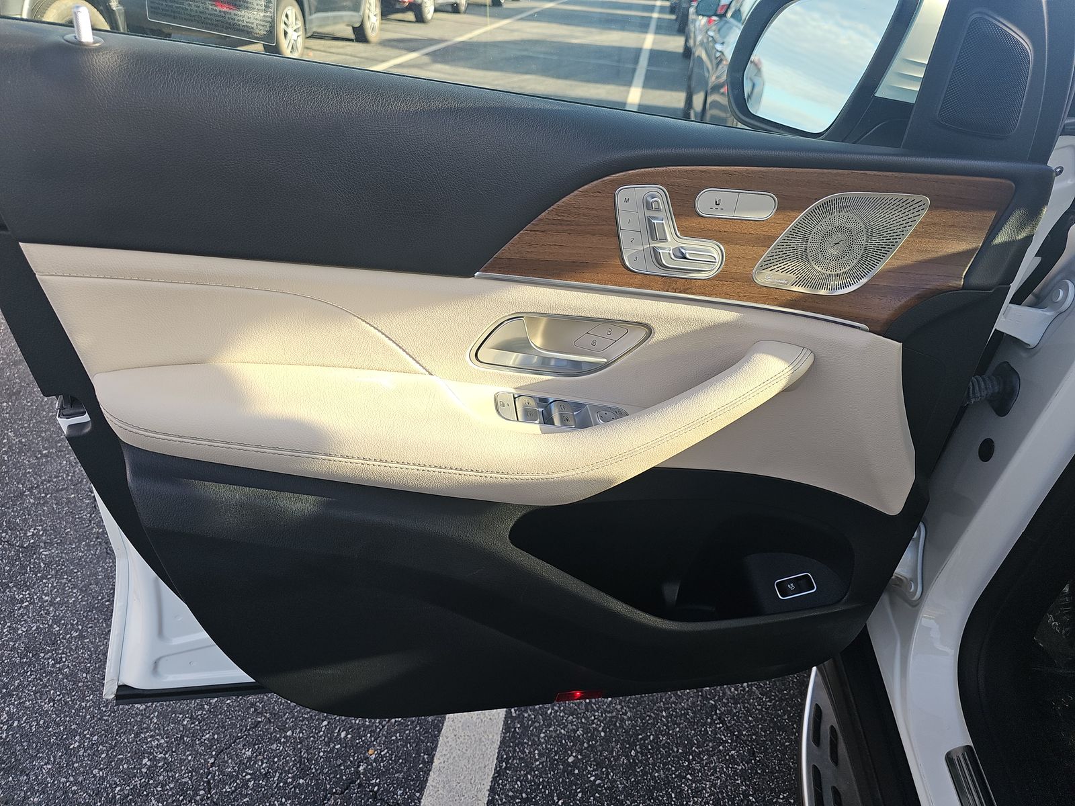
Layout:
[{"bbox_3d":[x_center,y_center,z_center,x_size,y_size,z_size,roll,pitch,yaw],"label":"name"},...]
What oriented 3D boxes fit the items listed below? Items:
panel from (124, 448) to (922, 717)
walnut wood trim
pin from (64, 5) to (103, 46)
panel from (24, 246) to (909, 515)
[{"bbox_3d":[0.062,0.203,0.803,0.880,0.400,0.130,-1,33,-11],"label":"panel"},{"bbox_3d":[0.212,-0.152,0.695,0.530,0.162,0.045,2,33,-13],"label":"walnut wood trim"},{"bbox_3d":[-0.323,-0.268,0.509,0.025,0.028,0.025,-1,33,-11],"label":"pin"},{"bbox_3d":[0.024,0.025,0.692,0.910,0.270,0.125,2,33,-13],"label":"panel"}]

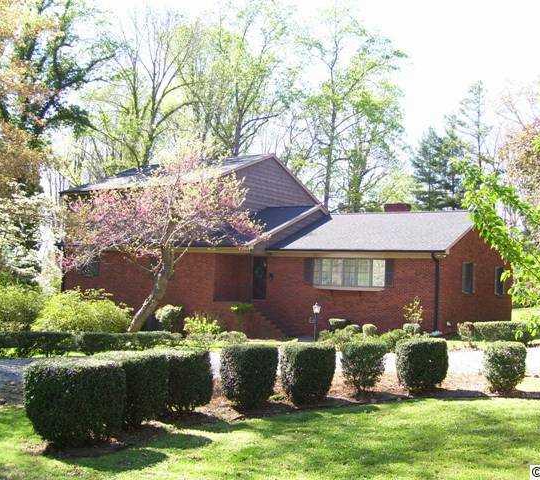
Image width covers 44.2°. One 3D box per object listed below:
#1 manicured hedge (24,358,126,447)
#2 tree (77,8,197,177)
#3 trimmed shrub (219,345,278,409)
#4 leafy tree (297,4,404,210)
[{"bbox_3d":[-2.425,1.966,8.300,1.120,0.940,0.930,0,-1,-17],"label":"manicured hedge"},{"bbox_3d":[-11.031,-6.588,55.000,10.300,24.600,10.000,2,-3,0],"label":"tree"},{"bbox_3d":[-0.282,1.870,9.151,0.768,0.848,0.768,2,-3,0],"label":"trimmed shrub"},{"bbox_3d":[6.531,-6.636,54.000,8.400,23.300,8.000,0,-1,0],"label":"leafy tree"}]

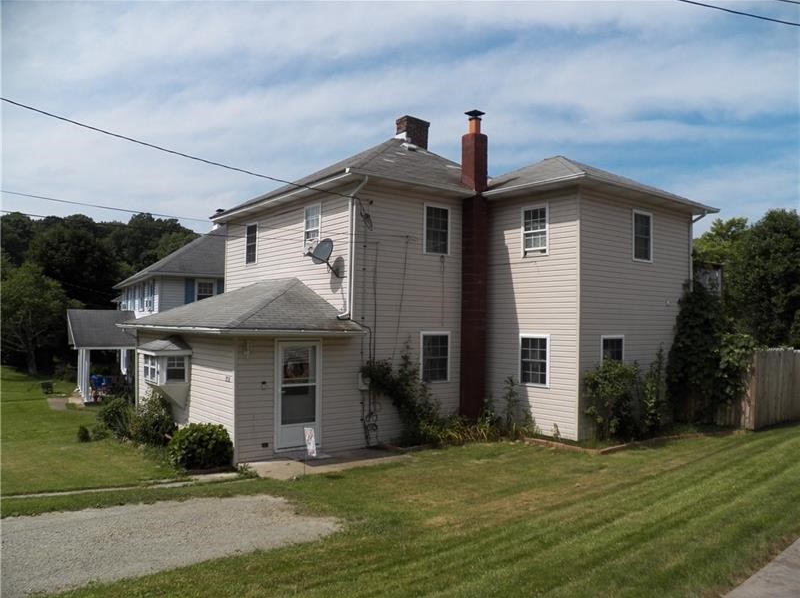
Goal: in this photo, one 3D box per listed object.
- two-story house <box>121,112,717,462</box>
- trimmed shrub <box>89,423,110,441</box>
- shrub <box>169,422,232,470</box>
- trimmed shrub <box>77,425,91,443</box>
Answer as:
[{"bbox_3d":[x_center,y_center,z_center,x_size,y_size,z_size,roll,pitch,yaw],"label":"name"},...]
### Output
[{"bbox_3d":[0.309,-1.042,16.699,11.900,8.500,10.400,2,-3,-38],"label":"two-story house"},{"bbox_3d":[-6.873,3.053,14.800,0.480,0.410,0.450,2,-3,-38],"label":"trimmed shrub"},{"bbox_3d":[-3.550,2.590,11.500,1.100,0.780,1.050,2,-3,-38],"label":"shrub"},{"bbox_3d":[-7.141,3.057,14.600,0.320,0.420,0.320,2,-3,-38],"label":"trimmed shrub"}]

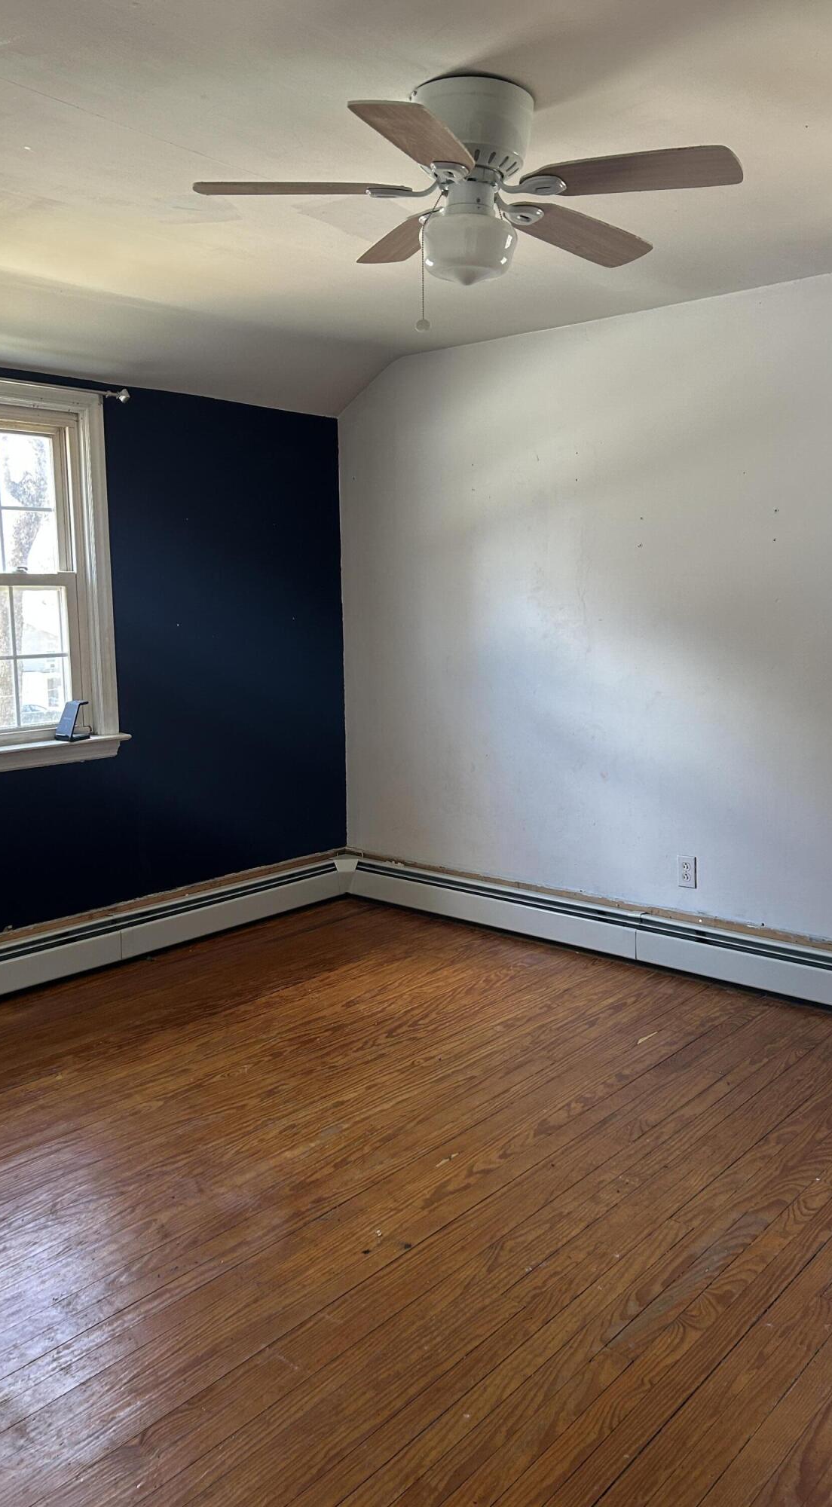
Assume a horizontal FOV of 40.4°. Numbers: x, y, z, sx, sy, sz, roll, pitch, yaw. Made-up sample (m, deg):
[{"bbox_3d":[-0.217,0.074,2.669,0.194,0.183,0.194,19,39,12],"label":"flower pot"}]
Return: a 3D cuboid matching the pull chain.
[{"bbox_3d":[0.029,-0.975,2.247,0.060,0.268,0.034,-3,8,-17],"label":"pull chain"}]

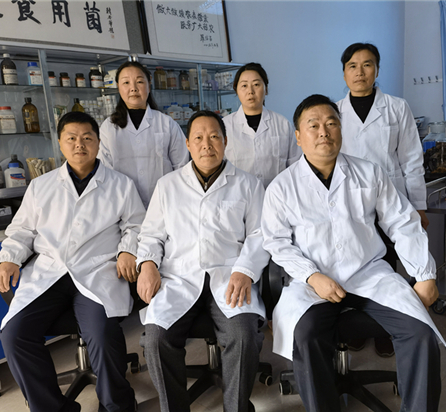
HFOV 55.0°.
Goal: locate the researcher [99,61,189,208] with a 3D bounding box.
[{"bbox_3d":[-0.379,0.055,2.342,0.480,1.621,0.300,-4,10,-1],"label":"researcher"}]

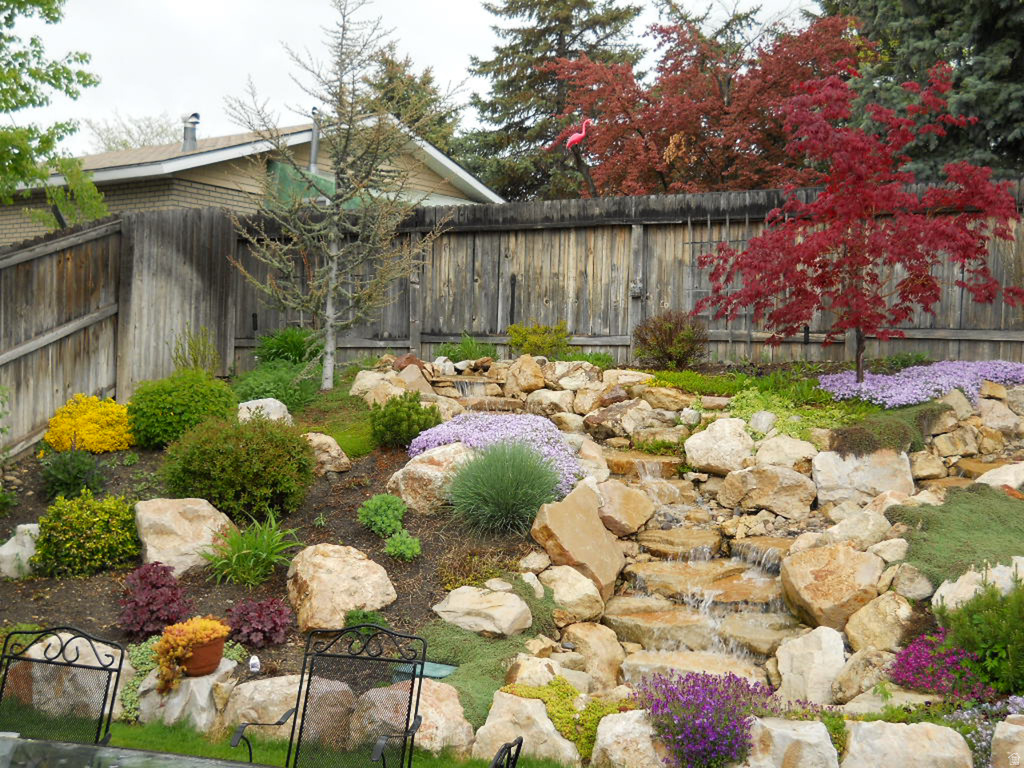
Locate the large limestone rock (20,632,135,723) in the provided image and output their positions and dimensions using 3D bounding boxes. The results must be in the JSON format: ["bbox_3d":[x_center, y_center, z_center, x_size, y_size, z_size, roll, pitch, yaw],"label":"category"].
[{"bbox_3d":[-2.470,1.663,7.400,0.630,0.460,0.480,2,-1,-18],"label":"large limestone rock"}]

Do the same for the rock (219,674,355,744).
[{"bbox_3d":[-1.225,1.770,7.089,0.726,0.343,0.469,2,1,-9],"label":"rock"}]

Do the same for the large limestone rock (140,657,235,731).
[{"bbox_3d":[-1.814,1.753,7.300,0.540,0.370,0.470,2,-1,-14],"label":"large limestone rock"}]

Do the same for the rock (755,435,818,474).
[{"bbox_3d":[2.172,0.558,10.300,0.510,0.340,0.420,1,-1,12],"label":"rock"}]

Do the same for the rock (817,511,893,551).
[{"bbox_3d":[2.302,0.998,8.750,0.465,0.270,0.400,2,1,15],"label":"rock"}]

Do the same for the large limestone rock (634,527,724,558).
[{"bbox_3d":[1.187,1.129,9.231,0.592,0.143,0.459,2,1,8],"label":"large limestone rock"}]

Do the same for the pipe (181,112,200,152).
[{"bbox_3d":[-4.434,-3.467,17.952,0.261,0.520,0.255,1,1,-14],"label":"pipe"}]

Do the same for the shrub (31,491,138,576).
[{"bbox_3d":[-3.087,1.082,9.435,0.758,0.617,0.734,1,2,-18],"label":"shrub"}]

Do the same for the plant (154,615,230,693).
[{"bbox_3d":[-1.785,1.501,7.250,0.400,0.410,0.350,2,-1,-13],"label":"plant"}]

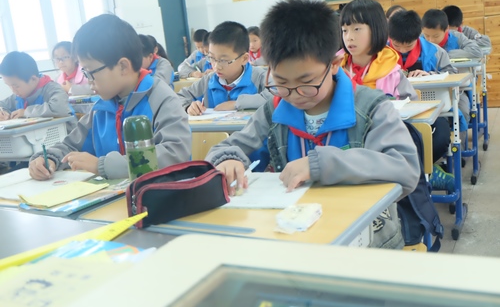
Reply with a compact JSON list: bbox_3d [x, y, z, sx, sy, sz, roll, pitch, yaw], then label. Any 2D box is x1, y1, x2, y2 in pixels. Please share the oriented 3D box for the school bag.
[{"bbox_3d":[0.375,0.109,1.610,0.330,0.420,0.180,0,14,27],"label":"school bag"}]

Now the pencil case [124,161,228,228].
[{"bbox_3d":[-0.160,0.084,1.202,0.222,0.083,0.076,-13,14,-33],"label":"pencil case"}]

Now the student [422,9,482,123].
[{"bbox_3d":[1.500,-0.488,4.158,0.450,1.140,0.700,0,13,27],"label":"student"}]

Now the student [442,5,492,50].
[{"bbox_3d":[1.654,-0.653,4.470,0.540,1.050,0.580,0,14,27],"label":"student"}]

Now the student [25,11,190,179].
[{"bbox_3d":[-0.378,0.156,1.675,0.520,1.120,0.580,5,17,41],"label":"student"}]

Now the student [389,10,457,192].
[{"bbox_3d":[0.990,-0.277,3.288,0.450,1.130,0.700,1,13,29],"label":"student"}]

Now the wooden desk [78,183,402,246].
[{"bbox_3d":[0.019,0.470,1.309,0.600,0.744,0.410,1,13,31],"label":"wooden desk"}]

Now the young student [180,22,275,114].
[{"bbox_3d":[-0.084,-0.001,2.528,0.460,1.160,0.700,0,13,27],"label":"young student"}]

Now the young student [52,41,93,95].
[{"bbox_3d":[-1.317,-0.254,4.360,0.420,1.170,0.680,0,13,27],"label":"young student"}]

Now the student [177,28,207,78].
[{"bbox_3d":[-0.498,-0.568,5.487,0.440,1.180,0.680,0,13,27],"label":"student"}]

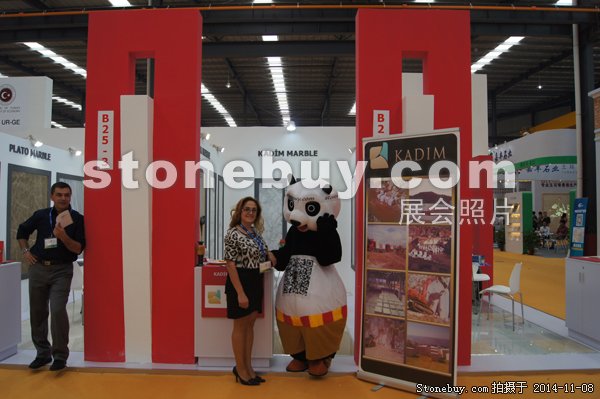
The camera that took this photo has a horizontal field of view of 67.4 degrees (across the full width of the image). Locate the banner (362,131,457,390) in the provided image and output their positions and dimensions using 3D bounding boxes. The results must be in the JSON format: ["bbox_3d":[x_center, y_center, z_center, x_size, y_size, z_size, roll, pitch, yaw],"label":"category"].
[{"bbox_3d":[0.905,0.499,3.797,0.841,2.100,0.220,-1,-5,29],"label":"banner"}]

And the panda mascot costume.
[{"bbox_3d":[0.109,0.698,4.145,0.700,1.770,0.600,-1,-2,19],"label":"panda mascot costume"}]

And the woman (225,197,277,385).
[{"bbox_3d":[-0.422,0.778,3.840,0.380,1.600,0.440,0,-1,41],"label":"woman"}]

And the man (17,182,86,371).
[{"bbox_3d":[-2.320,0.701,4.219,0.620,1.710,0.370,0,-2,-6],"label":"man"}]

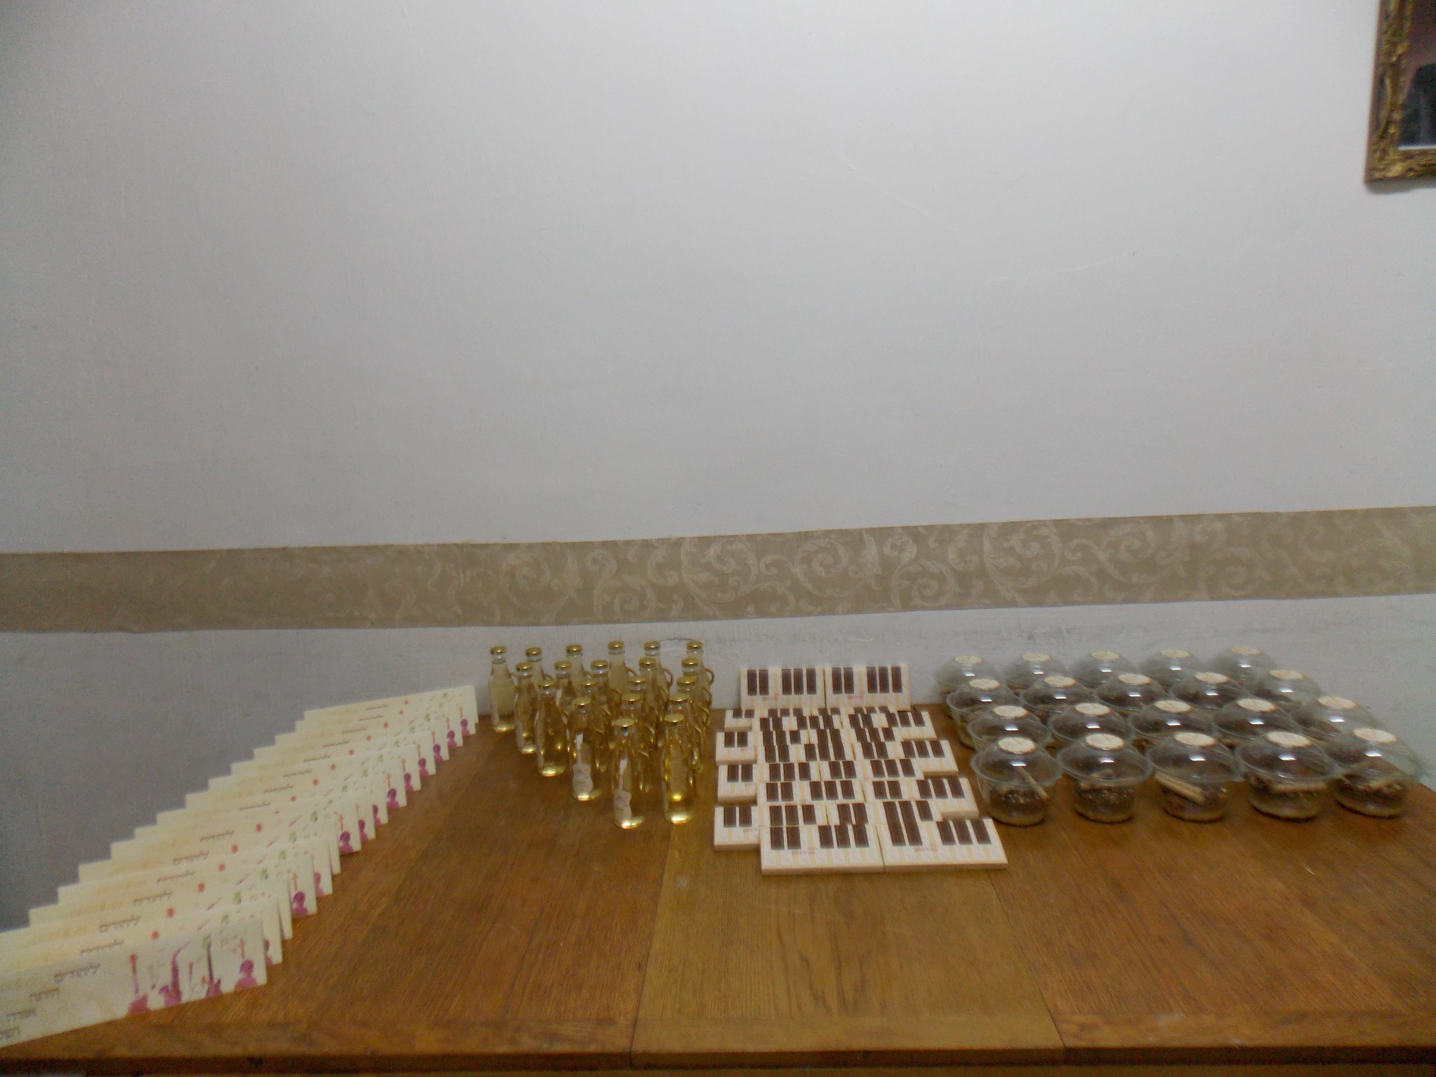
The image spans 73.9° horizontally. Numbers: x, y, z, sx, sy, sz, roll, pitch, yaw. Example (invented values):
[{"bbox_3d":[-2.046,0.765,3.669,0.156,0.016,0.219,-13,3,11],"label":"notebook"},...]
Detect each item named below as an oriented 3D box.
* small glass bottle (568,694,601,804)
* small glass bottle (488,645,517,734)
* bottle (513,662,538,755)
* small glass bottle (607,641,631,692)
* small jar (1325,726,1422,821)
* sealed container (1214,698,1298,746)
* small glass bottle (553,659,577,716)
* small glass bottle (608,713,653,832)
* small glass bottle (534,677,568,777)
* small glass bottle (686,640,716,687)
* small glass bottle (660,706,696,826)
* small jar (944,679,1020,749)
[{"bbox_3d":[-0.200,0.320,1.451,0.049,0.152,0.045,-2,10,3],"label":"small glass bottle"},{"bbox_3d":[-0.396,0.279,1.764,0.049,0.158,0.046,3,12,26],"label":"small glass bottle"},{"bbox_3d":[-0.326,0.291,1.643,0.049,0.152,0.045,-2,10,3],"label":"bottle"},{"bbox_3d":[-0.179,0.266,1.742,0.051,0.152,0.046,-2,10,3],"label":"small glass bottle"},{"bbox_3d":[0.922,0.327,1.344,0.123,0.104,0.123,-2,11,3],"label":"small jar"},{"bbox_3d":[0.828,0.306,1.472,0.123,0.104,0.123,-2,11,3],"label":"sealed container"},{"bbox_3d":[-0.257,0.289,1.638,0.049,0.152,0.045,-2,10,3],"label":"small glass bottle"},{"bbox_3d":[-0.127,0.331,1.353,0.051,0.152,0.046,-2,10,3],"label":"small glass bottle"},{"bbox_3d":[-0.271,0.306,1.547,0.049,0.152,0.045,-2,10,3],"label":"small glass bottle"},{"bbox_3d":[-0.035,0.264,1.719,0.049,0.152,0.045,-2,10,3],"label":"small glass bottle"},{"bbox_3d":[-0.055,0.328,1.365,0.049,0.152,0.045,-2,10,3],"label":"small glass bottle"},{"bbox_3d":[0.441,0.291,1.581,0.122,0.103,0.122,-2,10,3],"label":"small jar"}]

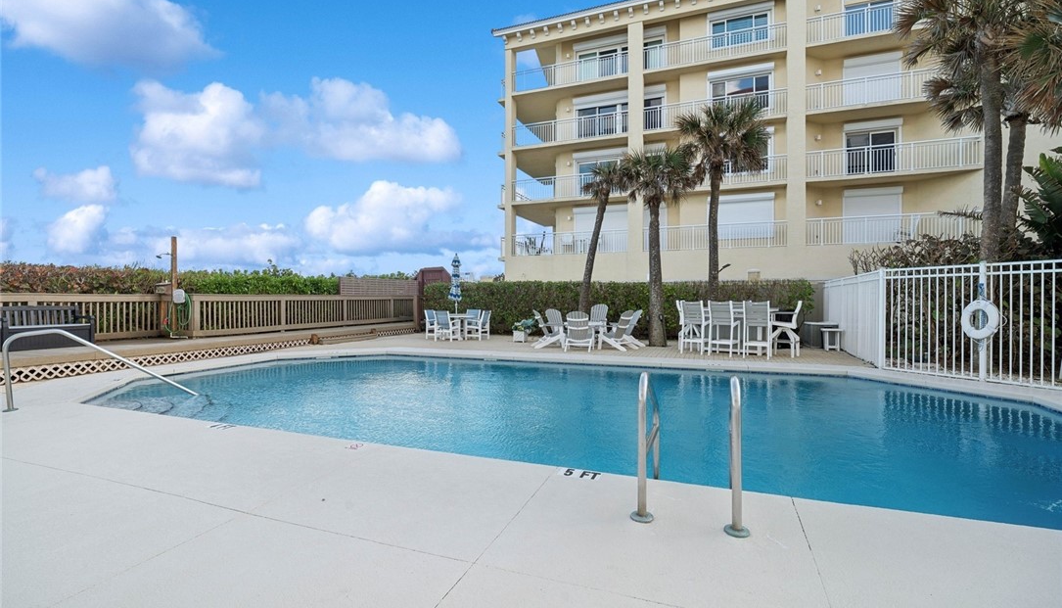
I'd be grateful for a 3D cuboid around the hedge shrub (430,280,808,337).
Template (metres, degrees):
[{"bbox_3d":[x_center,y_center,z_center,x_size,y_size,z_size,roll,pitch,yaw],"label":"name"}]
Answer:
[{"bbox_3d":[2.100,0.184,15.301,13.000,1.900,1.000,0,0,21],"label":"hedge shrub"}]

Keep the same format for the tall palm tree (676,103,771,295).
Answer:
[{"bbox_3d":[5.607,-2.399,12.830,2.700,7.100,2.600,0,0,0],"label":"tall palm tree"}]

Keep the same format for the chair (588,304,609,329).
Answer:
[{"bbox_3d":[1.981,0.598,12.947,0.730,1.090,0.800,0,0,27],"label":"chair"}]

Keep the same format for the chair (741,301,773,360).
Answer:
[{"bbox_3d":[4.920,0.548,9.593,0.500,1.240,0.590,0,0,35],"label":"chair"}]

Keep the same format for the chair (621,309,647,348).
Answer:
[{"bbox_3d":[2.610,0.668,12.064,0.850,0.970,0.760,0,0,-18],"label":"chair"}]

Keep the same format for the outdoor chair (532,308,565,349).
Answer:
[{"bbox_3d":[0.461,0.662,11.697,0.860,0.970,0.760,0,0,-17],"label":"outdoor chair"}]

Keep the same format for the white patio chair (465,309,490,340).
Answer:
[{"bbox_3d":[-1.629,0.670,13.937,0.640,0.920,0.610,0,0,24],"label":"white patio chair"}]

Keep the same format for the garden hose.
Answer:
[{"bbox_3d":[-7.650,0.228,9.582,0.220,0.880,0.500,0,0,26],"label":"garden hose"}]

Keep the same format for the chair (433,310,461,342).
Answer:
[{"bbox_3d":[-2.560,0.669,13.574,0.570,0.950,0.620,0,0,17],"label":"chair"}]

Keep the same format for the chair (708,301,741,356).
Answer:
[{"bbox_3d":[4.335,0.554,9.970,0.510,1.220,0.630,0,0,37],"label":"chair"}]

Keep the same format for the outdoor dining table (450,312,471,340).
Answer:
[{"bbox_3d":[-2.409,0.761,14.398,1.200,0.730,1.200,0,0,24],"label":"outdoor dining table"}]

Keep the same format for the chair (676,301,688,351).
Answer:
[{"bbox_3d":[4.000,0.544,11.023,0.620,1.230,0.580,0,0,36],"label":"chair"}]

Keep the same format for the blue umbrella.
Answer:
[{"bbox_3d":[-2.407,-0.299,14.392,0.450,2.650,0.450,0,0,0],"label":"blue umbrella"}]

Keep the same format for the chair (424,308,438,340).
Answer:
[{"bbox_3d":[-3.000,0.664,14.384,0.620,0.950,0.570,0,0,23],"label":"chair"}]

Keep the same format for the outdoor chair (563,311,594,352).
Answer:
[{"bbox_3d":[1.200,0.669,11.004,0.760,0.980,0.850,0,0,14],"label":"outdoor chair"}]

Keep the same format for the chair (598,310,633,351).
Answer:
[{"bbox_3d":[2.171,0.667,11.247,0.860,0.970,0.760,0,0,38],"label":"chair"}]

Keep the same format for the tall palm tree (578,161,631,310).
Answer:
[{"bbox_3d":[2.280,-1.684,14.090,1.600,5.650,1.550,0,0,21],"label":"tall palm tree"}]

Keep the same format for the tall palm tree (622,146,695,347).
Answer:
[{"bbox_3d":[3.470,-1.572,12.041,2.030,5.450,2.000,0,0,21],"label":"tall palm tree"}]

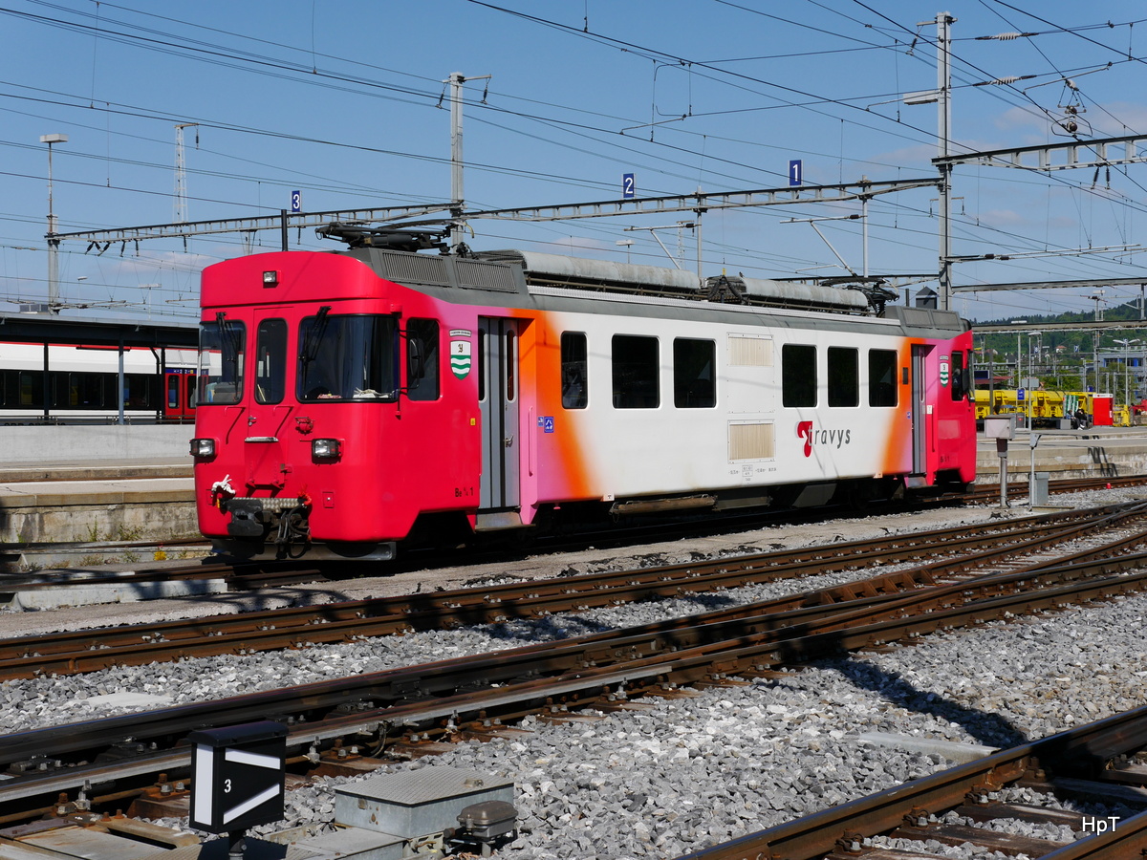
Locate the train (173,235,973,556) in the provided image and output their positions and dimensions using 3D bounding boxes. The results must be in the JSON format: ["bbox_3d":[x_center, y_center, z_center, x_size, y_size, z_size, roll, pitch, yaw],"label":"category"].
[{"bbox_3d":[1.532,-0.534,27.809,2.696,3.741,17.750,0,1,34],"label":"train"}]

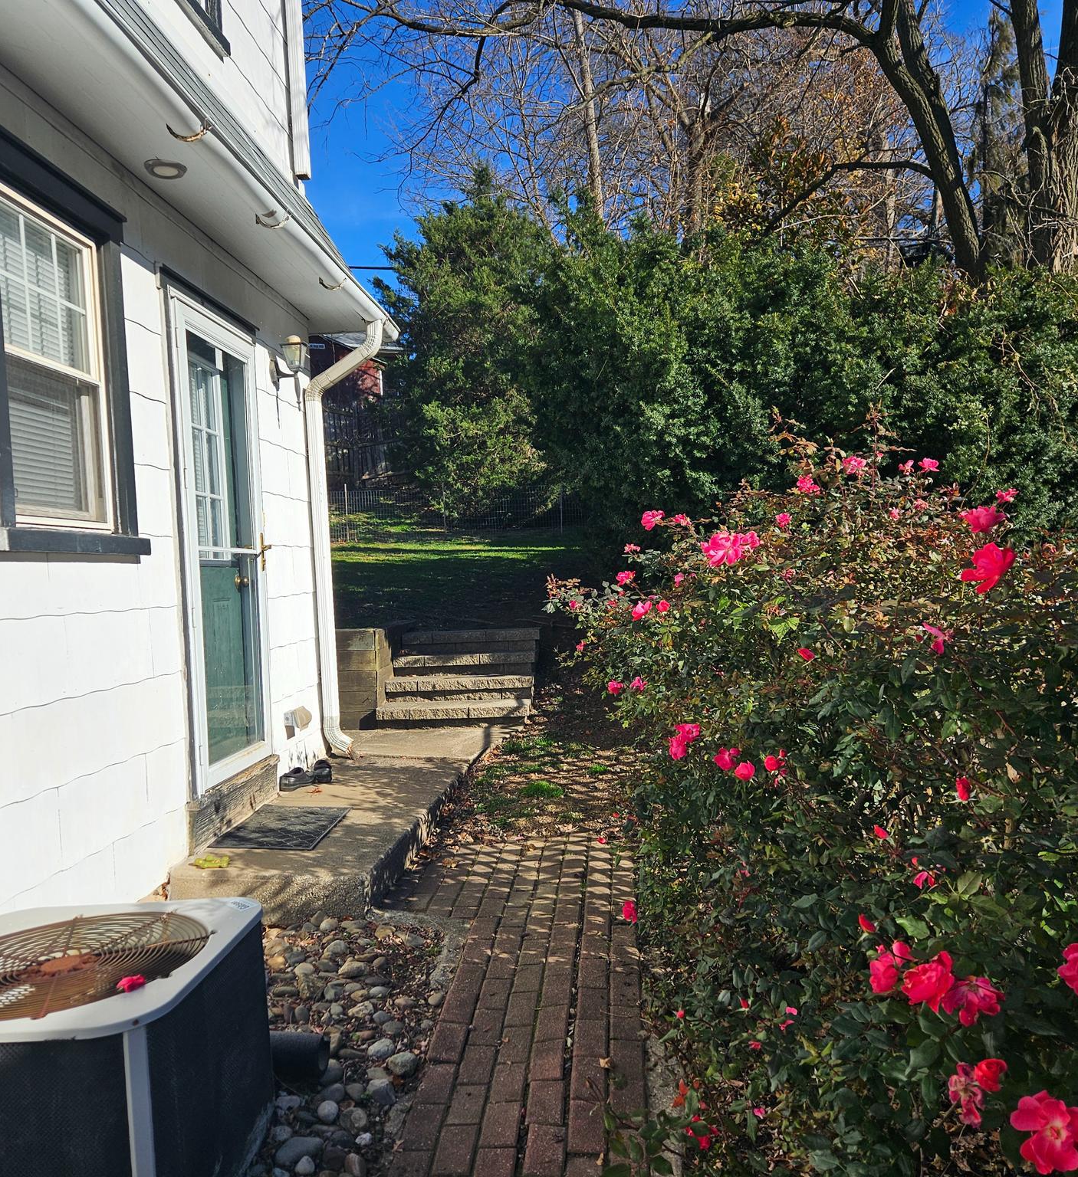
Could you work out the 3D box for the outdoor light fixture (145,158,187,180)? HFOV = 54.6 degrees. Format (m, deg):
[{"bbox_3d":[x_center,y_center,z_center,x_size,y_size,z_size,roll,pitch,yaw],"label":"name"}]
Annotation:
[{"bbox_3d":[-1.409,-1.580,3.933,0.158,0.033,0.158,-3,1,4],"label":"outdoor light fixture"}]

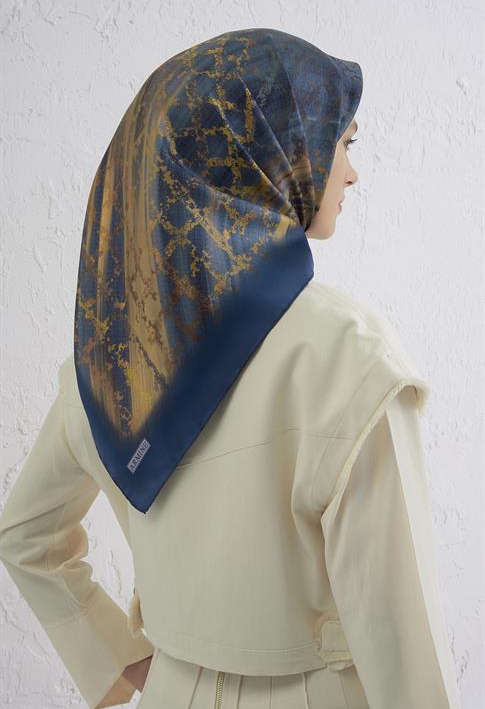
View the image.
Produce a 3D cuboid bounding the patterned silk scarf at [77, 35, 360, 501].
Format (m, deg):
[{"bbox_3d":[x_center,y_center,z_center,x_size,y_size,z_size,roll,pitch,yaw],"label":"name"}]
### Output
[{"bbox_3d":[-0.024,-0.100,1.220,0.340,0.530,0.270,0,0,-28],"label":"patterned silk scarf"}]

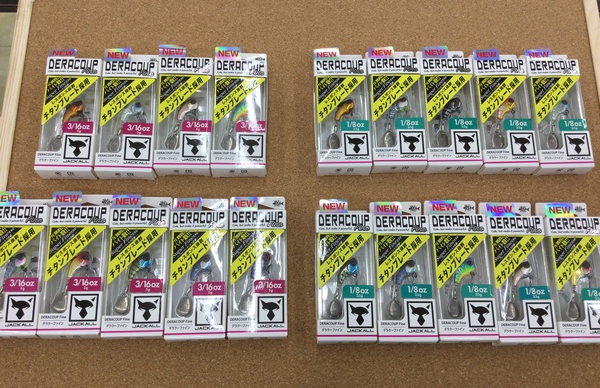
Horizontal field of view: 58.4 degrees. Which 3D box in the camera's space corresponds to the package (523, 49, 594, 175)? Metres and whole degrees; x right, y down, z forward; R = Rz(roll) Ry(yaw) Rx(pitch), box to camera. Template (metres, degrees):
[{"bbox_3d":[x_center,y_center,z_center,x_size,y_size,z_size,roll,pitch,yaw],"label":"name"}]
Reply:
[{"bbox_3d":[0.247,-0.080,0.518,0.049,0.020,0.123,0,75,-2],"label":"package"}]

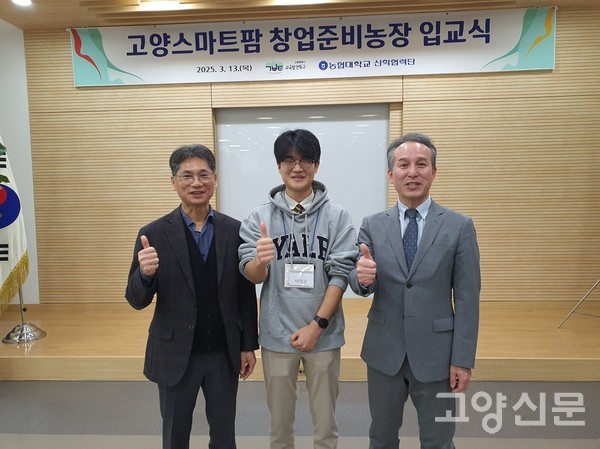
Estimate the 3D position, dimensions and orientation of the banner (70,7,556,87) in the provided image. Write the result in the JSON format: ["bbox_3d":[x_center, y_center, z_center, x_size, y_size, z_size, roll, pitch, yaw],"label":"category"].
[{"bbox_3d":[0.078,-2.069,5.304,5.682,0.689,0.020,-1,4,3],"label":"banner"}]

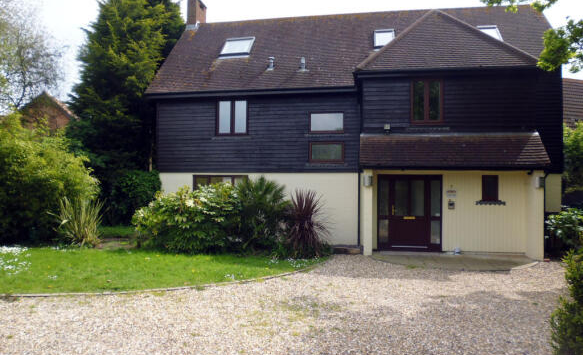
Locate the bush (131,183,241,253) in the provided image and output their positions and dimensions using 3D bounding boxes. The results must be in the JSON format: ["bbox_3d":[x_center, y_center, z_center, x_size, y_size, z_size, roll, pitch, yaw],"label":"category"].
[{"bbox_3d":[-3.040,1.103,11.700,2.950,1.880,1.900,0,0,8],"label":"bush"}]

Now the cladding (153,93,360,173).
[{"bbox_3d":[-1.170,-1.385,12.800,6.500,2.520,0.200,0,0,8],"label":"cladding"}]

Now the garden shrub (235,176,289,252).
[{"bbox_3d":[-0.840,0.966,11.300,1.500,2.140,1.450,0,0,8],"label":"garden shrub"}]

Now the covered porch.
[{"bbox_3d":[3.970,0.419,10.250,4.420,3.210,1.000,0,0,8],"label":"covered porch"}]

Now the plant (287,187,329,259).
[{"bbox_3d":[0.420,1.162,10.600,1.200,1.720,1.150,0,0,8],"label":"plant"}]

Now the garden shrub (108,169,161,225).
[{"bbox_3d":[-6.100,0.809,15.700,2.100,2.250,1.800,0,0,8],"label":"garden shrub"}]

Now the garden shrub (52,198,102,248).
[{"bbox_3d":[-6.150,1.303,11.700,1.380,1.460,1.300,0,0,8],"label":"garden shrub"}]

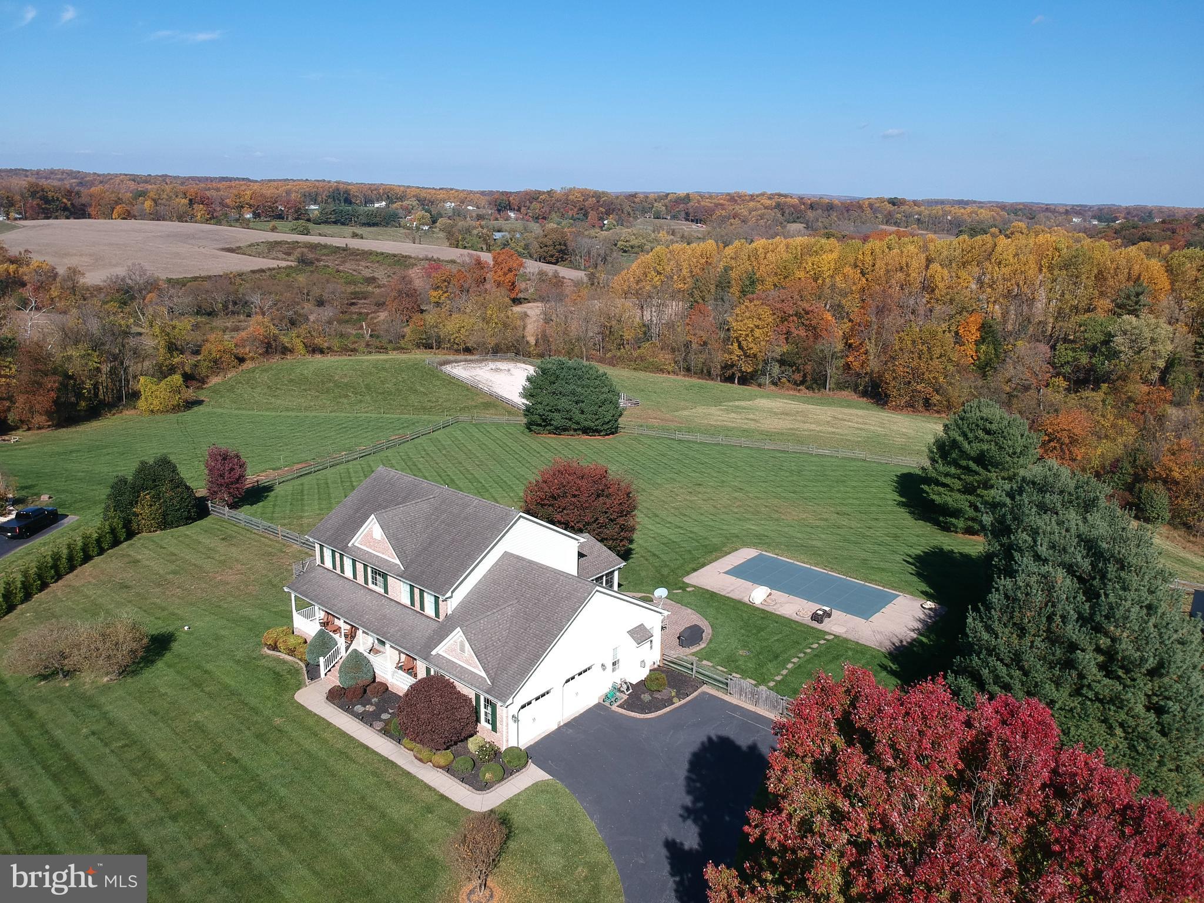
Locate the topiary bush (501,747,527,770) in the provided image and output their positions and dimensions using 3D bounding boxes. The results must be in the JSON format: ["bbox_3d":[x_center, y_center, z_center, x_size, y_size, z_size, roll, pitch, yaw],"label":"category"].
[{"bbox_3d":[-4.128,14.469,41.029,1.198,1.056,1.198,1,15,0],"label":"topiary bush"}]

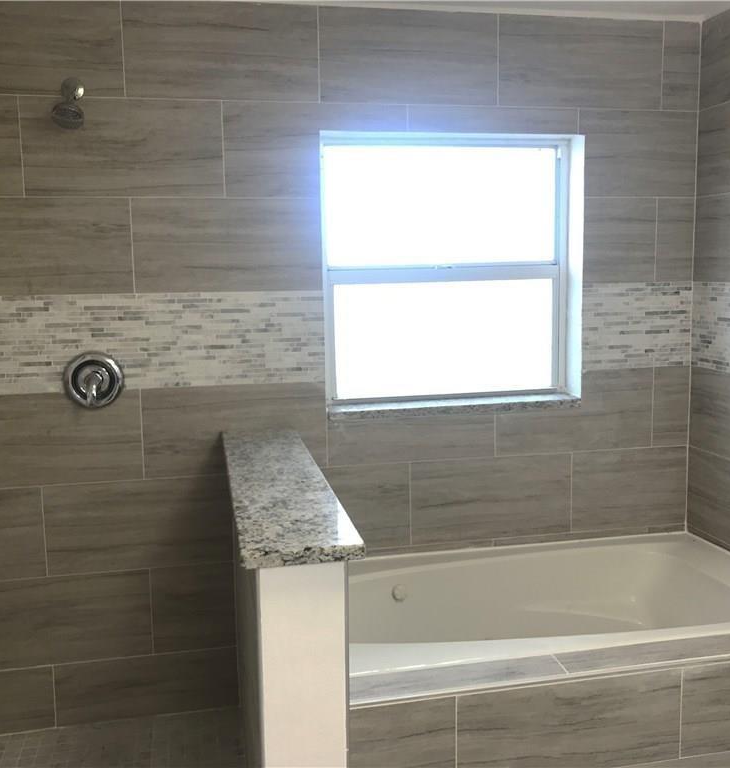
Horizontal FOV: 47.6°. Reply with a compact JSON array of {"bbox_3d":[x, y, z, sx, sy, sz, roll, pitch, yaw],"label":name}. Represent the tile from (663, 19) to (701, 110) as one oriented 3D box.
[{"bbox_3d":[1.130,-1.129,2.962,0.145,0.302,0.010,-2,8,-11],"label":"tile"}]

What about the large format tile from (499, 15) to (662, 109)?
[{"bbox_3d":[0.745,-1.097,2.841,0.605,0.297,0.010,-2,7,-11],"label":"large format tile"}]

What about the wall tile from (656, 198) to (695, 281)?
[{"bbox_3d":[1.138,-0.524,3.040,0.151,0.302,0.010,-2,8,-11],"label":"wall tile"}]

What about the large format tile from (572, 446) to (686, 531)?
[{"bbox_3d":[0.989,0.392,3.103,0.463,0.299,0.012,-2,8,-12],"label":"large format tile"}]

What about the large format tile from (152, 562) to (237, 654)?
[{"bbox_3d":[-0.587,0.766,2.844,0.277,0.302,0.010,-2,8,-11],"label":"large format tile"}]

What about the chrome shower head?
[{"bbox_3d":[-0.873,-0.837,2.447,0.092,0.171,0.164,-2,7,-11],"label":"chrome shower head"}]

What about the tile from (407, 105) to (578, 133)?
[{"bbox_3d":[0.439,-0.890,2.803,0.606,0.087,0.010,-2,7,-11],"label":"tile"}]

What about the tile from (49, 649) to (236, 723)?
[{"bbox_3d":[-0.736,1.028,2.821,0.602,0.219,0.012,-2,8,-12],"label":"tile"}]

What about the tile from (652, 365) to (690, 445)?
[{"bbox_3d":[1.139,0.086,3.096,0.147,0.298,0.012,-2,8,-12],"label":"tile"}]

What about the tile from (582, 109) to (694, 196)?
[{"bbox_3d":[0.972,-0.812,2.948,0.459,0.301,0.012,-2,8,-12],"label":"tile"}]

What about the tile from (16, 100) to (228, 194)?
[{"bbox_3d":[-0.745,-0.734,2.576,0.602,0.298,0.010,-2,7,-11],"label":"tile"}]

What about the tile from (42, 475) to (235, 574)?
[{"bbox_3d":[-0.732,0.461,2.722,0.601,0.295,0.010,-2,7,-11],"label":"tile"}]

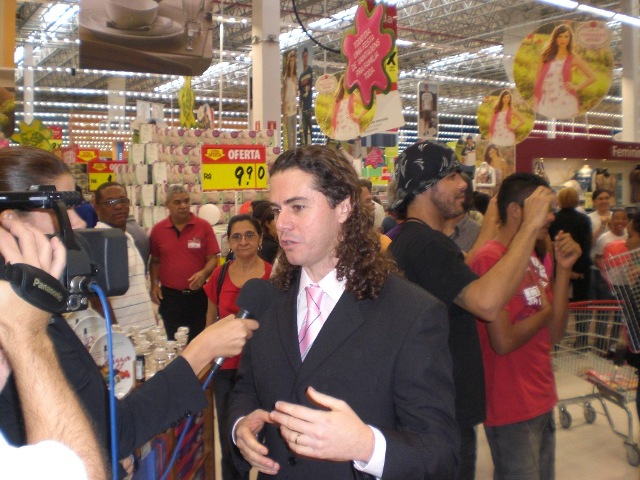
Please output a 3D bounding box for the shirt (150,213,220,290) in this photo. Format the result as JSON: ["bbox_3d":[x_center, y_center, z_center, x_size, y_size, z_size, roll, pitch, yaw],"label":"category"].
[{"bbox_3d":[-0.976,0.084,5.100,0.520,0.580,0.290,0,2,-2],"label":"shirt"}]

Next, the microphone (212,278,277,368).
[{"bbox_3d":[-0.147,0.154,1.300,0.058,0.195,0.058,31,-19,0],"label":"microphone"}]

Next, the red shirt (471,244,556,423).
[{"bbox_3d":[0.699,0.332,2.550,0.280,0.665,0.440,1,2,35],"label":"red shirt"}]

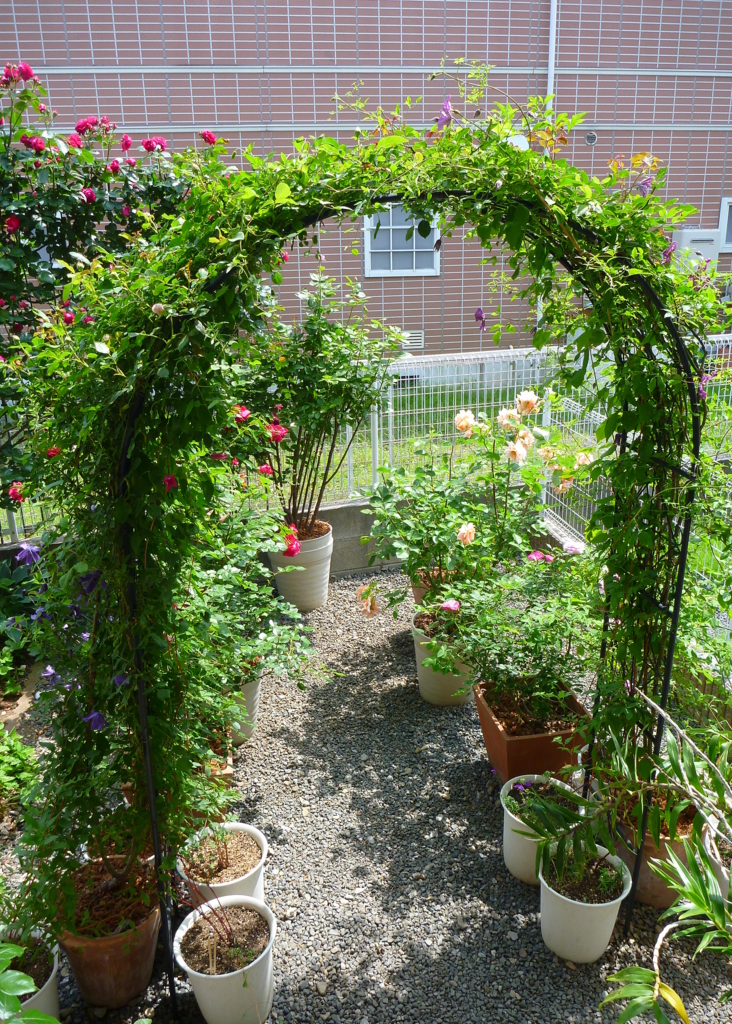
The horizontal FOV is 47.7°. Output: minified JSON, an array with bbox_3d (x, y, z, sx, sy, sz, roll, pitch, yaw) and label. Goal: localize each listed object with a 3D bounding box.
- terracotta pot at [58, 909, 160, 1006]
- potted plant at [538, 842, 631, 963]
[{"bbox_3d":[-0.652,1.097,2.131,0.265,0.265,0.265,-1,17,0],"label":"terracotta pot"},{"bbox_3d":[0.579,1.057,2.236,0.240,0.240,0.240,-1,17,0],"label":"potted plant"}]

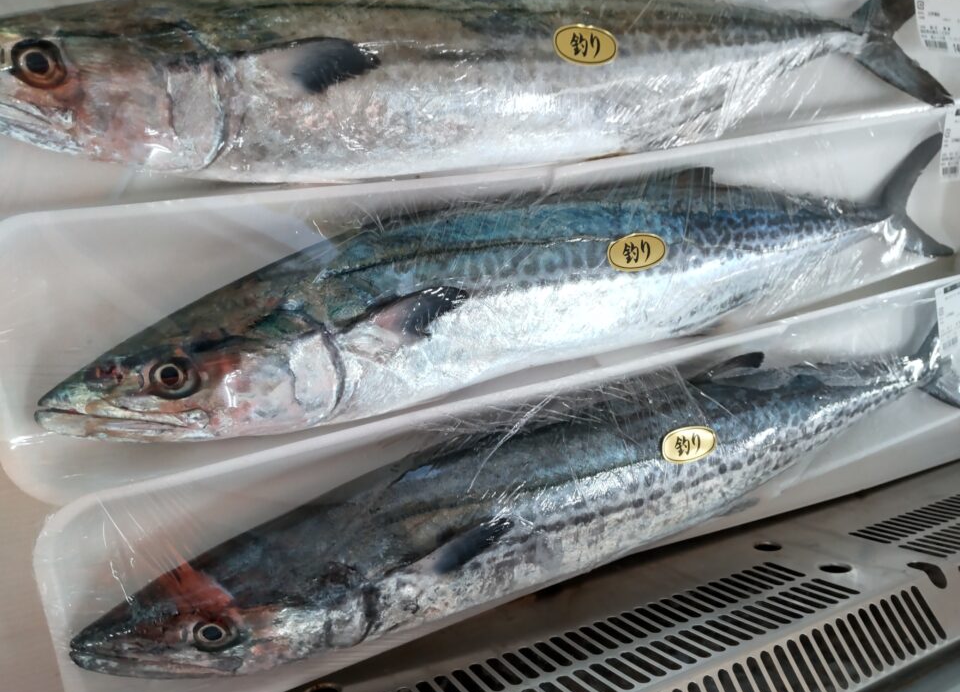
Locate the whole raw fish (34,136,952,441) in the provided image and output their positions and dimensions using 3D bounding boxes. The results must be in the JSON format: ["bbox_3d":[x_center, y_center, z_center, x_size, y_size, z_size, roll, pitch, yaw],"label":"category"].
[{"bbox_3d":[0.086,-0.045,0.388,0.600,0.065,0.108,-15,97,-23],"label":"whole raw fish"}]

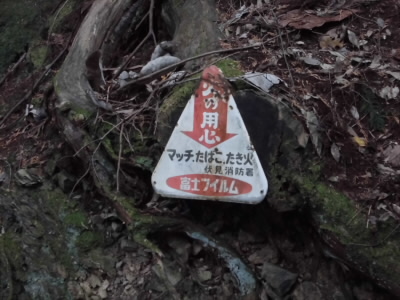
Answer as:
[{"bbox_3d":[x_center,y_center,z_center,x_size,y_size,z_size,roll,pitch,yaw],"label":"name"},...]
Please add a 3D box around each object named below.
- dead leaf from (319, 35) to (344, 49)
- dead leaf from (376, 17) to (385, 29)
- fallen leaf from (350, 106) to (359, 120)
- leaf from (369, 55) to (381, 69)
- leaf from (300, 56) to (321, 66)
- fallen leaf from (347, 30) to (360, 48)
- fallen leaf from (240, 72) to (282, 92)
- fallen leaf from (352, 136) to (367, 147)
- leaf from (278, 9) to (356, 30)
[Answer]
[{"bbox_3d":[0.433,-0.358,3.580,0.083,0.025,0.060,0,53,0],"label":"dead leaf"},{"bbox_3d":[0.604,-0.425,3.630,0.022,0.012,0.054,-14,54,-10],"label":"dead leaf"},{"bbox_3d":[0.484,-0.114,3.400,0.020,0.012,0.056,-10,54,-7],"label":"fallen leaf"},{"bbox_3d":[0.564,-0.285,3.500,0.027,0.015,0.067,30,59,21],"label":"leaf"},{"bbox_3d":[0.358,-0.287,3.520,0.066,0.015,0.038,20,43,24],"label":"leaf"},{"bbox_3d":[0.506,-0.364,3.580,0.029,0.018,0.082,-15,55,-11],"label":"fallen leaf"},{"bbox_3d":[0.194,-0.213,3.430,0.134,0.030,0.086,12,40,14],"label":"fallen leaf"},{"bbox_3d":[0.488,-0.025,3.320,0.048,0.015,0.026,30,59,20],"label":"fallen leaf"},{"bbox_3d":[0.398,-0.446,3.680,0.265,0.040,0.100,-7,39,-8],"label":"leaf"}]

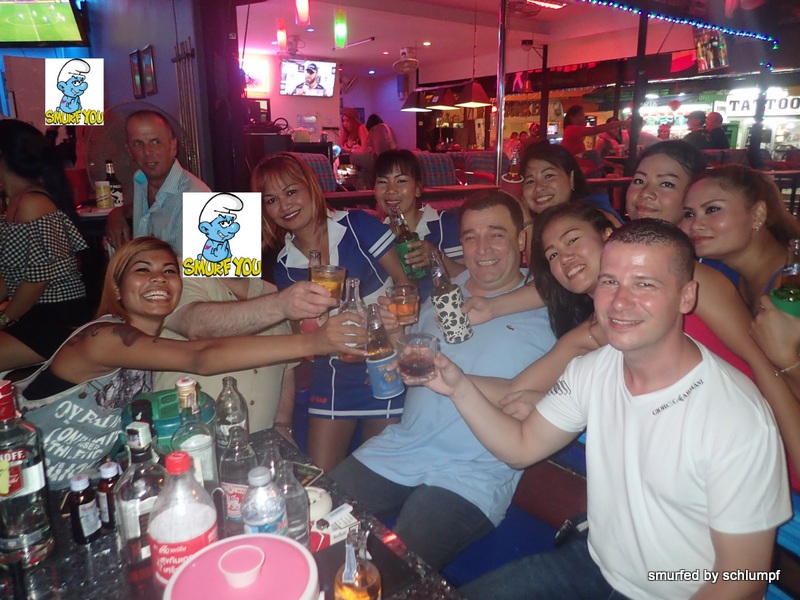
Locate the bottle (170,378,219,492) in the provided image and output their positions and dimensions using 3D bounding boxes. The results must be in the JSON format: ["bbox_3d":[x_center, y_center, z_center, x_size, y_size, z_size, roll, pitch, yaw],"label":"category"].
[{"bbox_3d":[-0.339,0.277,0.959,0.077,0.298,0.077,0,13,0],"label":"bottle"}]

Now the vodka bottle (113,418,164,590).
[{"bbox_3d":[-0.374,0.312,0.867,0.083,0.272,0.083,6,15,24],"label":"vodka bottle"}]

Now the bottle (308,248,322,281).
[{"bbox_3d":[-0.204,0.013,1.330,0.070,0.250,0.070,1,15,-9],"label":"bottle"}]

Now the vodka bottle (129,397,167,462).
[{"bbox_3d":[-0.405,0.293,0.940,0.077,0.277,0.077,0,13,0],"label":"vodka bottle"}]

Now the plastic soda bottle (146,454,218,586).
[{"bbox_3d":[-0.297,0.352,0.813,0.090,0.292,0.090,-7,16,-23],"label":"plastic soda bottle"}]

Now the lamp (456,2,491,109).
[{"bbox_3d":[0.780,-2.583,6.084,0.280,1.008,0.280,-10,16,-35],"label":"lamp"}]

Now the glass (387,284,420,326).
[{"bbox_3d":[0.012,0.015,1.340,0.074,0.083,0.074,-10,19,2],"label":"glass"}]

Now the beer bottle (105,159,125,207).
[{"bbox_3d":[-1.270,-0.520,2.570,0.065,0.209,0.065,-8,16,-25],"label":"beer bottle"}]

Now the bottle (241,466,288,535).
[{"bbox_3d":[-0.195,0.346,0.834,0.065,0.220,0.065,0,13,0],"label":"bottle"}]

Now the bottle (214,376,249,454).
[{"bbox_3d":[-0.357,0.272,1.240,0.064,0.222,0.064,-5,15,-17],"label":"bottle"}]

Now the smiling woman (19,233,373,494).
[{"bbox_3d":[-0.488,0.429,1.423,0.620,1.150,0.620,-13,18,-37],"label":"smiling woman"}]

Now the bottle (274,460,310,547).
[{"bbox_3d":[-0.175,0.361,0.917,0.064,0.220,0.064,-4,15,-12],"label":"bottle"}]

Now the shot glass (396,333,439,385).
[{"bbox_3d":[0.036,0.113,1.100,0.080,0.077,0.080,0,15,2],"label":"shot glass"}]

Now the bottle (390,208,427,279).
[{"bbox_3d":[0.018,-0.155,1.600,0.070,0.230,0.070,-15,28,3],"label":"bottle"}]

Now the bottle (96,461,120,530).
[{"bbox_3d":[-0.541,0.368,1.090,0.051,0.124,0.051,2,15,10],"label":"bottle"}]

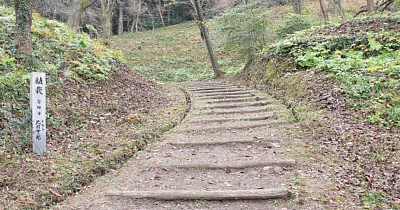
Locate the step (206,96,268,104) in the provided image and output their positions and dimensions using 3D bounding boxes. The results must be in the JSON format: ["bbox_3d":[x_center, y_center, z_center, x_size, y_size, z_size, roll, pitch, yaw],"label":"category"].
[{"bbox_3d":[0.810,-0.121,9.050,1.484,0.090,0.120,-4,6,-16],"label":"step"}]

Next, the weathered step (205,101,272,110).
[{"bbox_3d":[0.807,0.010,8.300,1.495,0.090,0.120,-4,6,-16],"label":"weathered step"}]

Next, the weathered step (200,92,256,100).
[{"bbox_3d":[0.696,-0.245,10.400,1.530,0.090,0.130,-4,6,-16],"label":"weathered step"}]

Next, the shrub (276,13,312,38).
[{"bbox_3d":[3.739,-3.106,16.000,1.450,1.050,1.300,0,3,0],"label":"shrub"}]

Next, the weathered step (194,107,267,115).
[{"bbox_3d":[0.703,0.150,8.730,1.676,0.100,0.130,-3,4,-13],"label":"weathered step"}]

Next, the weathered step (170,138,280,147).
[{"bbox_3d":[0.384,0.581,6.130,1.710,0.100,0.130,-1,3,-6],"label":"weathered step"}]

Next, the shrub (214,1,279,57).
[{"bbox_3d":[1.586,-2.420,13.500,2.200,1.900,2.000,0,3,0],"label":"shrub"}]

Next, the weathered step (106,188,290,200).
[{"bbox_3d":[-0.014,0.847,3.870,1.761,0.100,0.110,0,5,0],"label":"weathered step"}]

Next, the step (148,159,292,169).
[{"bbox_3d":[0.283,0.676,4.600,1.680,0.090,0.110,-1,5,-6],"label":"step"}]

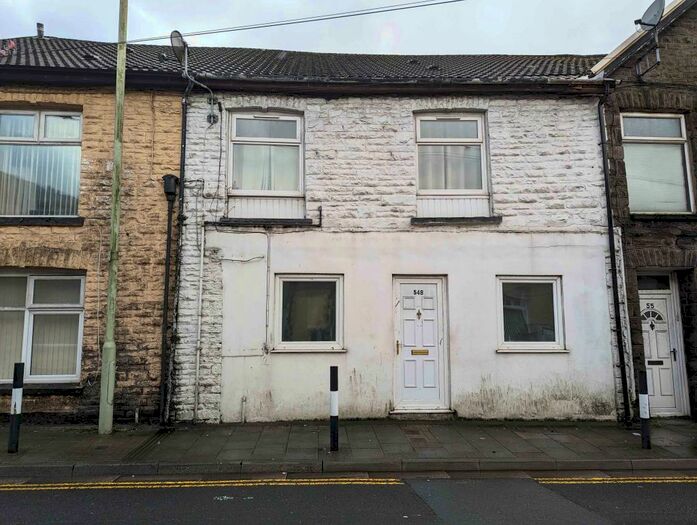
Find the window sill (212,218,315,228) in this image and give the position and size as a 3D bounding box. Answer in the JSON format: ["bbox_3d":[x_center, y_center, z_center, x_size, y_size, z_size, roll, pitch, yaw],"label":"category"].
[{"bbox_3d":[-1.388,-0.643,8.100,1.629,0.152,0.170,0,-8,-1],"label":"window sill"}]

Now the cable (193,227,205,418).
[{"bbox_3d":[-2.265,0.869,7.370,0.050,3.015,0.050,0,-7,-2],"label":"cable"}]

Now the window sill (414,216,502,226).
[{"bbox_3d":[1.807,-0.662,8.130,1.508,0.153,0.170,0,-8,-1],"label":"window sill"}]

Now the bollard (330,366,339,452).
[{"bbox_3d":[-0.173,1.806,5.983,0.100,1.010,0.100,0,-7,-3],"label":"bollard"}]

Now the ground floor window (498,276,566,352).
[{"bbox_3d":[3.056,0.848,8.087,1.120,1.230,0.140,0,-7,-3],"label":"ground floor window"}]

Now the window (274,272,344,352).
[{"bbox_3d":[-0.654,0.830,8.007,1.142,1.243,0.100,0,-8,-1],"label":"window"}]

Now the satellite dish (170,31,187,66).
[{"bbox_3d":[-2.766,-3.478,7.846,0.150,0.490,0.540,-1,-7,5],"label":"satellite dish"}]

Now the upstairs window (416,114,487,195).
[{"bbox_3d":[1.798,-1.887,8.478,1.247,1.497,0.100,0,-8,-1],"label":"upstairs window"}]

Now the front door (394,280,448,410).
[{"bbox_3d":[1.194,1.324,7.994,0.928,2.186,0.100,0,-8,-1],"label":"front door"}]

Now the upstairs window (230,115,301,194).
[{"bbox_3d":[-1.432,-1.872,8.447,1.299,1.510,0.100,0,-8,-1],"label":"upstairs window"}]

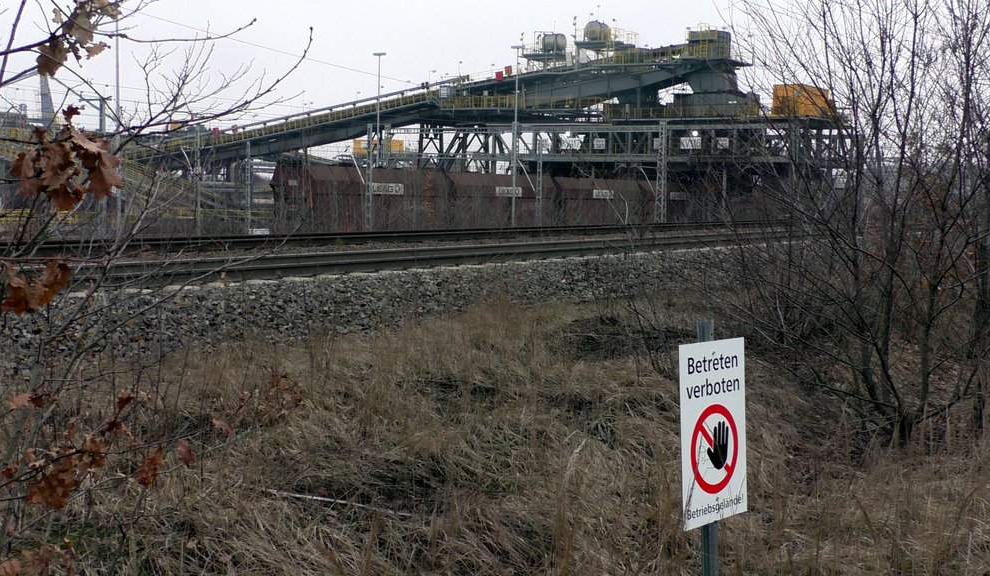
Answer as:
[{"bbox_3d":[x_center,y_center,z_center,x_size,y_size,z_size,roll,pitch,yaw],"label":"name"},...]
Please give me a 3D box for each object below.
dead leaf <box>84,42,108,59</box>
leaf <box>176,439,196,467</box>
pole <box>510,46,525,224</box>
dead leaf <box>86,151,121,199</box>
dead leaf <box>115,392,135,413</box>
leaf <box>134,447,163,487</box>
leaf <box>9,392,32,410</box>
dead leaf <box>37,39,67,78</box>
[{"bbox_3d":[-0.981,-0.583,2.800,0.057,0.038,0.035,0,6,-19],"label":"dead leaf"},{"bbox_3d":[-0.896,0.476,3.300,0.056,0.079,0.040,0,6,-15],"label":"leaf"},{"bbox_3d":[1.322,-9.504,72.500,0.870,11.900,0.350,2,6,0],"label":"pole"},{"bbox_3d":[-0.910,-0.264,2.650,0.081,0.108,0.045,0,6,-19],"label":"dead leaf"},{"bbox_3d":[-1.069,0.331,3.300,0.056,0.056,0.040,0,6,-18],"label":"dead leaf"},{"bbox_3d":[-0.972,0.501,3.200,0.082,0.109,0.050,0,6,-17],"label":"leaf"},{"bbox_3d":[-1.290,0.308,3.100,0.058,0.048,0.040,-1,6,-23],"label":"leaf"},{"bbox_3d":[-1.087,-0.566,2.800,0.071,0.090,0.040,-1,6,-21],"label":"dead leaf"}]

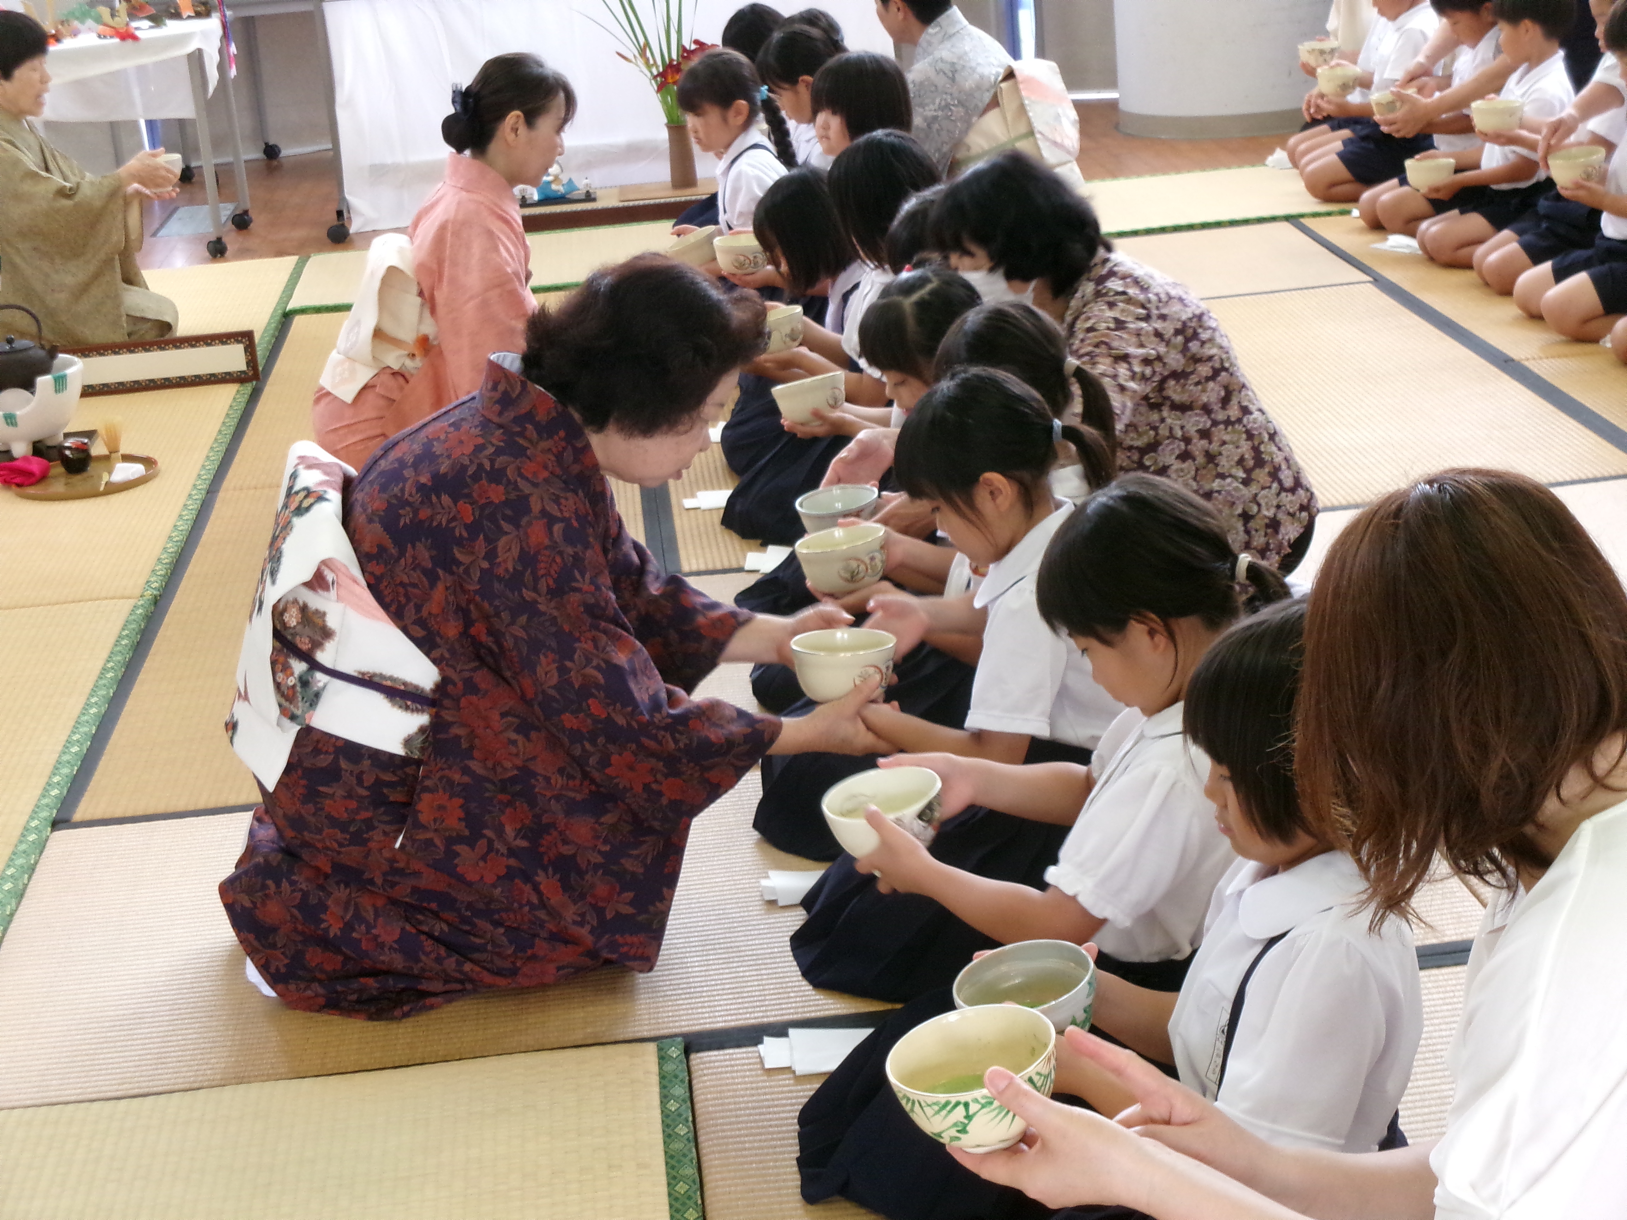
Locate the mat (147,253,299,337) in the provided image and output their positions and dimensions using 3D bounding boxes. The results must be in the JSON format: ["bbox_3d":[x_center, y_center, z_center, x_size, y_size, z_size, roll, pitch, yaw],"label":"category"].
[{"bbox_3d":[-1.843,-0.737,7.999,0.920,0.045,1.860,-6,16,-3],"label":"mat"}]

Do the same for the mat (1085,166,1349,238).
[{"bbox_3d":[1.229,-1.172,8.581,1.820,0.045,0.950,-6,16,-3],"label":"mat"}]

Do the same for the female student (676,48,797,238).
[{"bbox_3d":[-0.108,-1.003,7.171,0.520,0.670,0.380,-6,16,-3],"label":"female student"}]

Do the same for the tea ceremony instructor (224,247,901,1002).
[{"bbox_3d":[-0.343,-0.023,3.686,0.850,0.810,0.540,-9,17,-13],"label":"tea ceremony instructor"}]

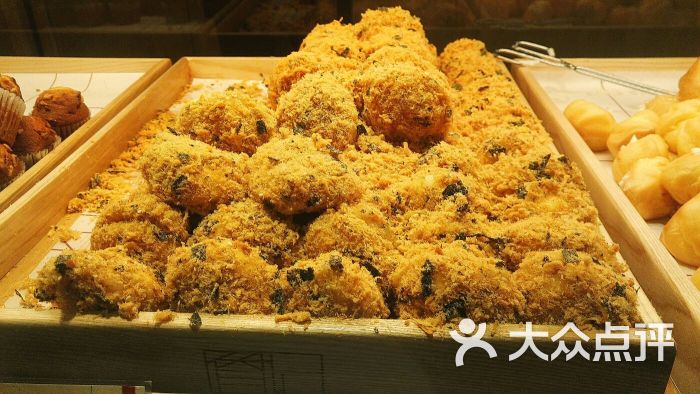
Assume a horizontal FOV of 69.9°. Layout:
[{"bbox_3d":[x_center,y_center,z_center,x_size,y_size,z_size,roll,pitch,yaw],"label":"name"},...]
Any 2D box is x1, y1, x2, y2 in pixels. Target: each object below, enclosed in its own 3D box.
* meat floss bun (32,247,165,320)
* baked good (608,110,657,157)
[{"bbox_3d":[-0.186,0.067,0.373,0.094,0.054,0.075,1,33,5],"label":"meat floss bun"},{"bbox_3d":[0.289,-0.066,0.513,0.050,0.044,0.052,1,32,4],"label":"baked good"}]

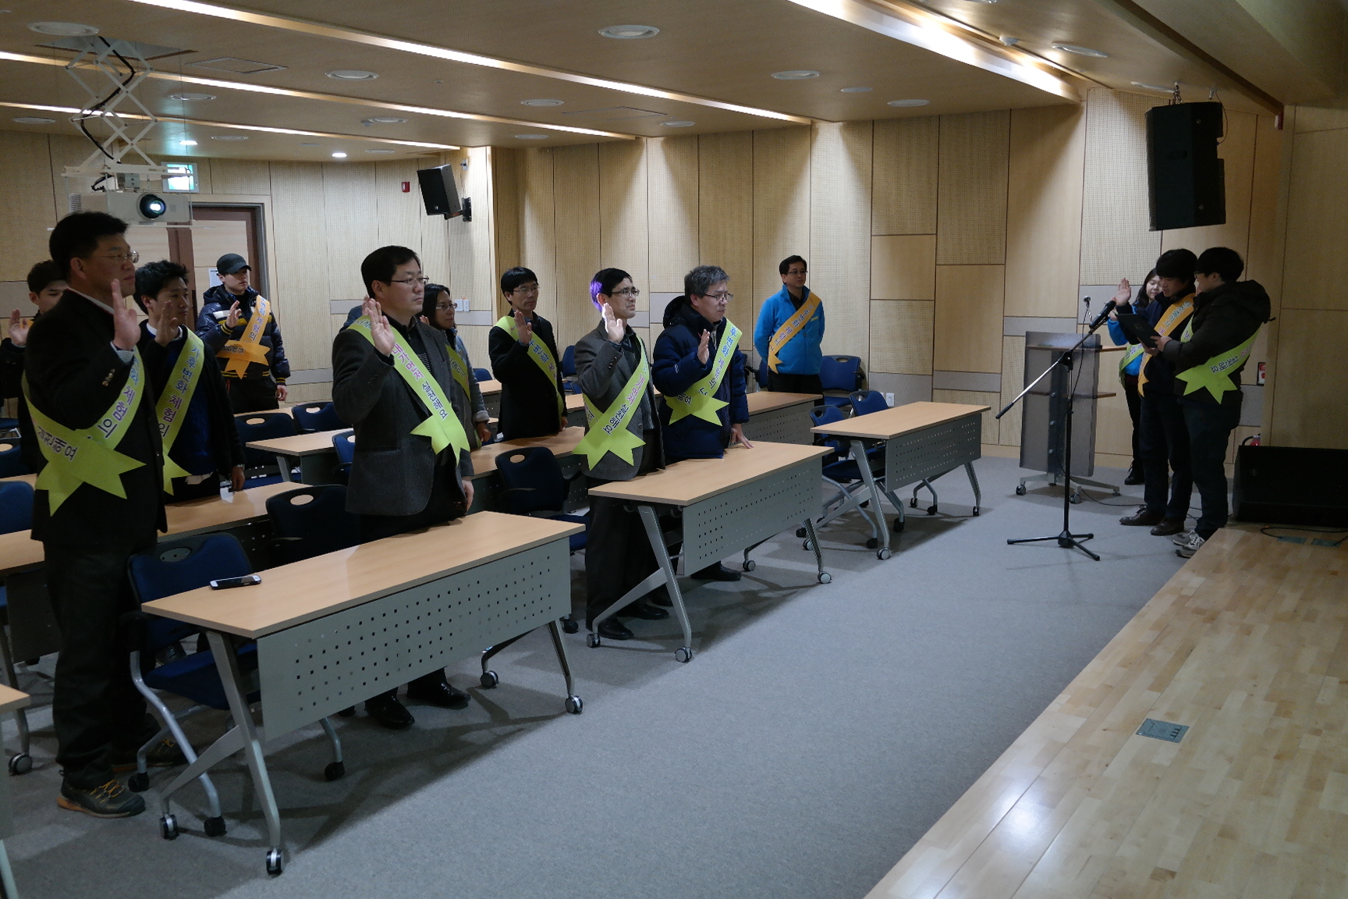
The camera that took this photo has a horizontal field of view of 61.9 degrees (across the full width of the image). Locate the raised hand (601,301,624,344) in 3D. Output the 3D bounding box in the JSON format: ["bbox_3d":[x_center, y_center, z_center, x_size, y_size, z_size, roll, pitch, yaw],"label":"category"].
[{"bbox_3d":[-0.273,-0.553,4.894,0.100,0.190,0.060,-19,11,-34],"label":"raised hand"}]

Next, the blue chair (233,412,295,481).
[{"bbox_3d":[-2.406,0.198,6.954,0.570,0.810,0.570,5,11,32],"label":"blue chair"}]

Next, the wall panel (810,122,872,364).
[{"bbox_3d":[1.534,-1.836,10.287,0.610,2.270,0.050,5,11,34],"label":"wall panel"}]

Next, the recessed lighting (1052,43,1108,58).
[{"bbox_3d":[2.337,-2.288,6.480,0.325,0.040,0.325,23,21,30],"label":"recessed lighting"}]

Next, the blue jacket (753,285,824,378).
[{"bbox_3d":[0.919,-0.938,8.866,0.550,0.700,0.330,-7,11,-33],"label":"blue jacket"}]

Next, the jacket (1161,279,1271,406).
[{"bbox_3d":[3.132,-0.609,6.493,0.600,0.730,0.520,5,11,30],"label":"jacket"}]

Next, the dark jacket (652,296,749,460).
[{"bbox_3d":[0.147,-0.402,5.941,0.450,0.820,0.580,6,11,35],"label":"dark jacket"}]

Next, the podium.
[{"bbox_3d":[2.884,-0.251,8.133,0.570,1.190,0.600,-8,12,-38],"label":"podium"}]

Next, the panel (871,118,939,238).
[{"bbox_3d":[2.064,-2.417,9.974,0.603,1.010,0.050,5,11,33],"label":"panel"}]

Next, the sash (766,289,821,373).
[{"bbox_3d":[0.944,-0.922,8.798,0.450,0.650,0.270,-7,11,-33],"label":"sash"}]

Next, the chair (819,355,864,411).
[{"bbox_3d":[1.469,-0.419,10.350,0.580,0.820,0.580,5,11,31],"label":"chair"}]

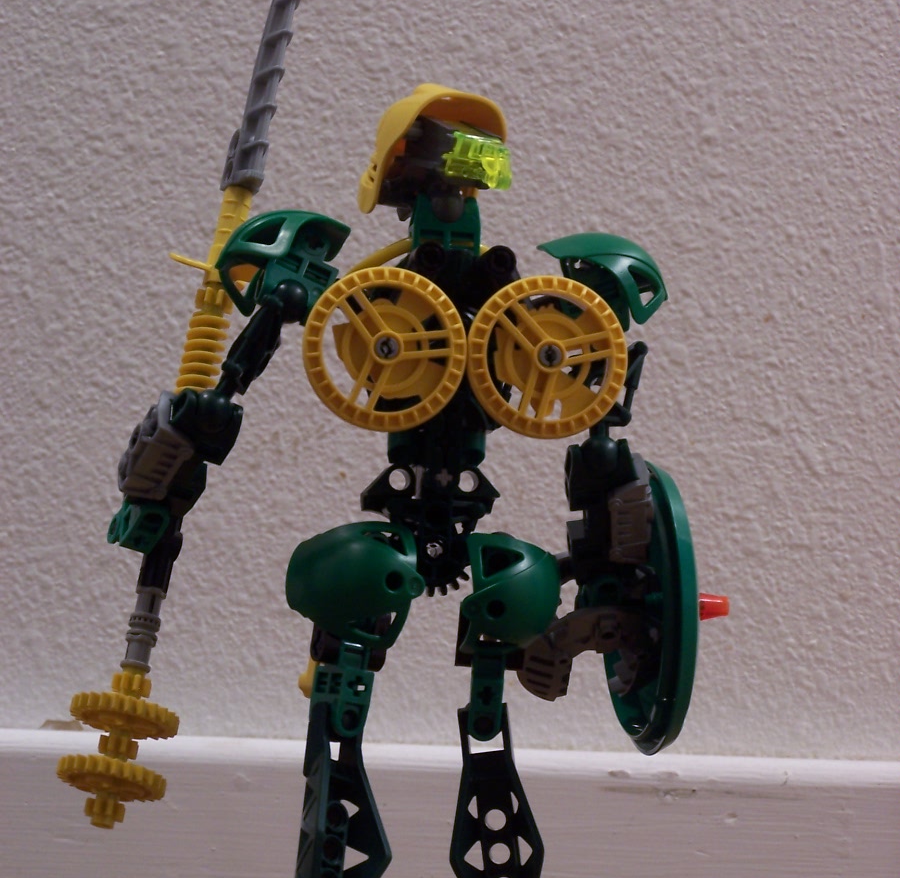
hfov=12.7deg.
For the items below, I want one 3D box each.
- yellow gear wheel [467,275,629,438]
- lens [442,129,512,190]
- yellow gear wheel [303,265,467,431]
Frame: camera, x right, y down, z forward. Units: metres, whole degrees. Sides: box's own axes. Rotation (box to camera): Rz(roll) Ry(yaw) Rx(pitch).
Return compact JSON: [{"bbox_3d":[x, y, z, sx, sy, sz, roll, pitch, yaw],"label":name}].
[{"bbox_3d":[0.022,-0.019,0.922,0.037,0.037,0.007,2,-5,-10],"label":"yellow gear wheel"},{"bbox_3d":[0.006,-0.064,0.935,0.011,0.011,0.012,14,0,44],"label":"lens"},{"bbox_3d":[-0.015,-0.020,0.920,0.037,0.037,0.007,2,-4,-9],"label":"yellow gear wheel"}]

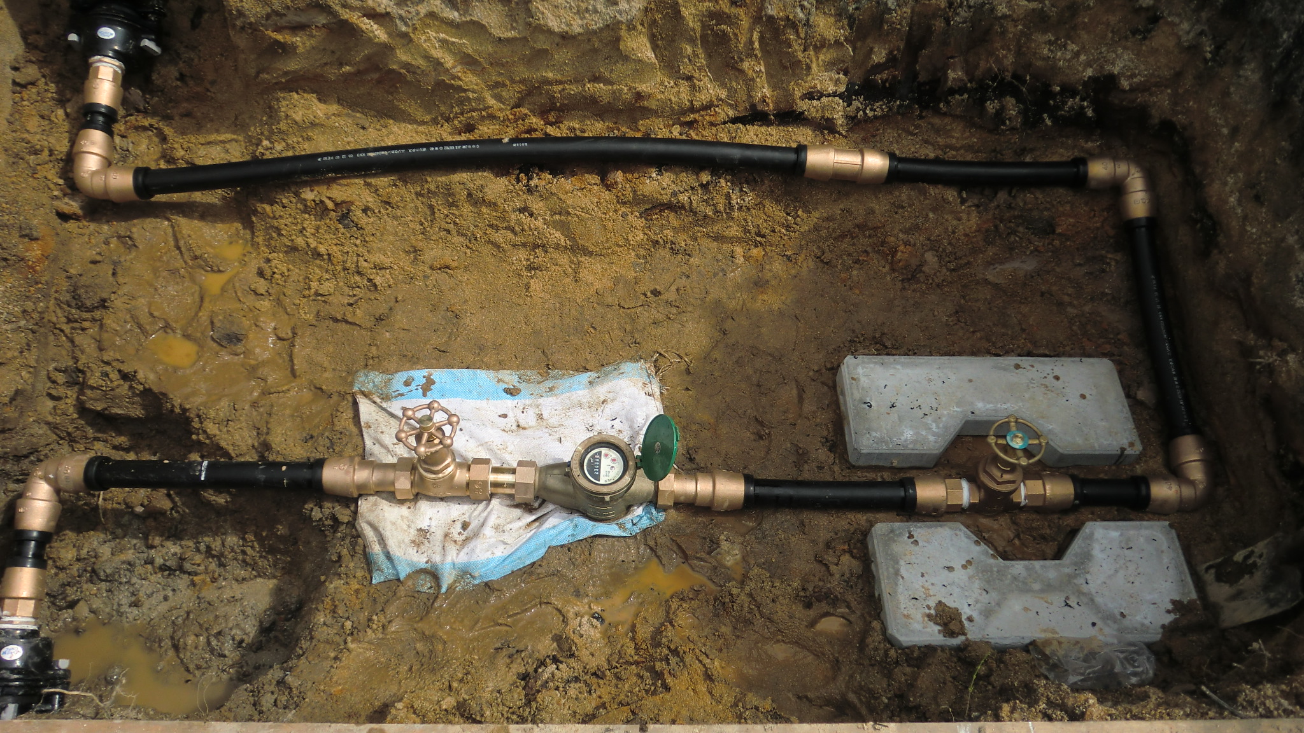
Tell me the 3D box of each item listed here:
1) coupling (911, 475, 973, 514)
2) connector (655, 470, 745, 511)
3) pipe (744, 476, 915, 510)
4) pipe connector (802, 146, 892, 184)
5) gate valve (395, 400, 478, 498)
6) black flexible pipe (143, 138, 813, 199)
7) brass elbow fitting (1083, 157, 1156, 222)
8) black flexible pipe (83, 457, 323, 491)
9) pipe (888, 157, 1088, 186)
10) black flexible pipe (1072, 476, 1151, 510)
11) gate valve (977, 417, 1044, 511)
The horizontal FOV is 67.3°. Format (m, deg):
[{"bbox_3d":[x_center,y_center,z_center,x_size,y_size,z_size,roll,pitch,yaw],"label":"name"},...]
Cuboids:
[{"bbox_3d":[0.490,0.221,1.684,0.100,0.070,0.070,1,58,0],"label":"coupling"},{"bbox_3d":[0.084,0.213,1.690,0.149,0.070,0.070,1,58,0],"label":"connector"},{"bbox_3d":[0.301,0.219,1.684,0.289,0.056,0.056,1,58,0],"label":"pipe"},{"bbox_3d":[0.393,-0.411,2.000,0.170,0.070,0.070,4,58,1],"label":"pipe connector"},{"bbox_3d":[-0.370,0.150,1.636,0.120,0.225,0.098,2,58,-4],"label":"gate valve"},{"bbox_3d":[-0.352,-0.405,1.975,1.330,0.065,0.095,-2,58,-3],"label":"black flexible pipe"},{"bbox_3d":[0.972,-0.373,2.018,0.140,0.075,0.145,3,67,2],"label":"brass elbow fitting"},{"bbox_3d":[-0.766,0.187,1.700,0.410,0.056,0.056,1,58,0],"label":"black flexible pipe"},{"bbox_3d":[0.685,-0.401,2.020,0.410,0.055,0.055,1,58,-1],"label":"pipe"},{"bbox_3d":[0.779,0.217,1.684,0.133,0.056,0.056,1,58,0],"label":"black flexible pipe"},{"bbox_3d":[0.591,0.177,1.632,0.105,0.205,0.098,-1,58,1],"label":"gate valve"}]

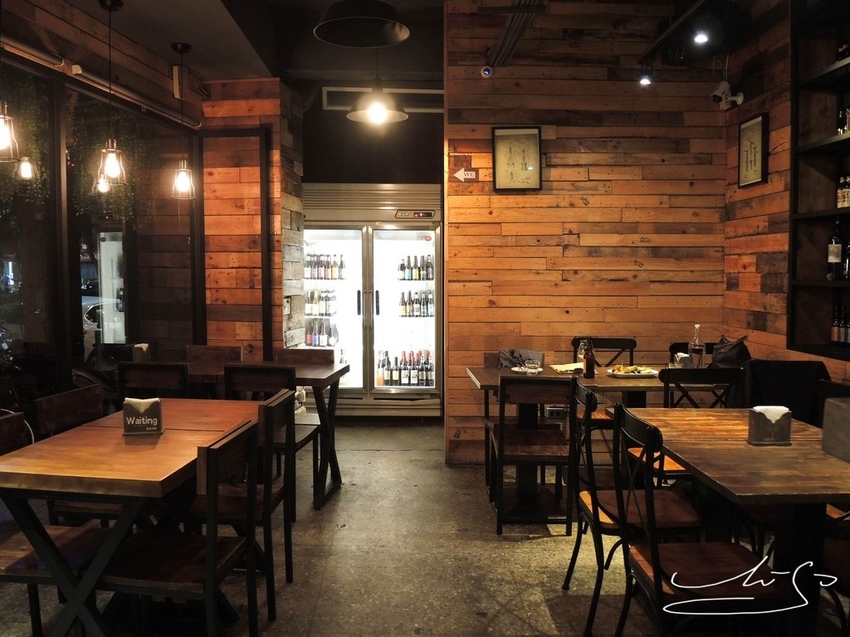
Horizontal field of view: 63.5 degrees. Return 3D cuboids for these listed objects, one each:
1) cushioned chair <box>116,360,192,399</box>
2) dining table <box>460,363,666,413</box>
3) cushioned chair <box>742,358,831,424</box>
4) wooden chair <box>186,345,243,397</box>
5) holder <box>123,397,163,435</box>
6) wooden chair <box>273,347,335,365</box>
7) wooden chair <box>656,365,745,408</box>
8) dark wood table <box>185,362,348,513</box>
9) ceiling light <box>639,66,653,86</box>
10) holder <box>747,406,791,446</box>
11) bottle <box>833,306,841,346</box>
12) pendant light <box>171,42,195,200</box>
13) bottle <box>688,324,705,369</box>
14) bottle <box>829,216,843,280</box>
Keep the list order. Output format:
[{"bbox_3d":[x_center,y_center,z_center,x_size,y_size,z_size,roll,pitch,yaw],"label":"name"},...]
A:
[{"bbox_3d":[-1.463,0.647,4.012,0.400,0.825,0.460,0,4,7],"label":"cushioned chair"},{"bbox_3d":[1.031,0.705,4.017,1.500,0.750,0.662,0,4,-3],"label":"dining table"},{"bbox_3d":[1.752,0.632,3.552,0.440,0.900,0.480,0,4,-2],"label":"cushioned chair"},{"bbox_3d":[-1.450,0.614,4.486,0.400,0.825,0.460,0,4,7],"label":"wooden chair"},{"bbox_3d":[-1.047,0.362,2.575,0.142,0.134,0.075,-1,4,-11],"label":"holder"},{"bbox_3d":[-0.858,0.632,4.560,0.420,0.820,0.460,0,4,7],"label":"wooden chair"},{"bbox_3d":[1.239,0.657,3.318,0.430,0.885,0.470,0,4,-2],"label":"wooden chair"},{"bbox_3d":[-1.171,0.689,4.244,1.300,0.750,0.592,0,4,7],"label":"dark wood table"},{"bbox_3d":[1.303,-1.433,4.061,0.080,0.110,0.080,0,4,-2],"label":"ceiling light"},{"bbox_3d":[1.165,0.360,2.333,0.138,0.124,0.078,0,4,-2],"label":"holder"},{"bbox_3d":[2.095,0.038,3.500,0.060,0.199,0.060,0,4,-3],"label":"bottle"},{"bbox_3d":[-1.585,-1.280,4.466,0.150,0.998,0.150,0,4,7],"label":"pendant light"},{"bbox_3d":[1.596,0.183,4.019,0.092,0.292,0.092,0,4,-3],"label":"bottle"},{"bbox_3d":[1.944,-0.330,3.255,0.074,0.299,0.074,0,4,-2],"label":"bottle"}]

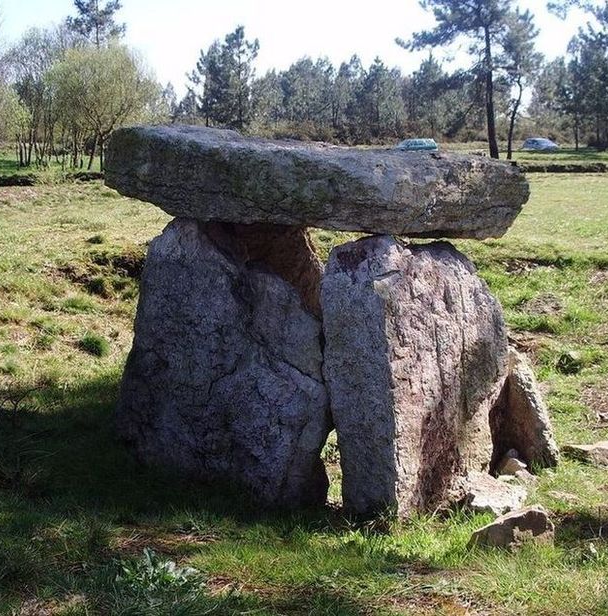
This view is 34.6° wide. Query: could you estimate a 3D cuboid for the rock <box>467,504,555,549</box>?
[{"bbox_3d":[1.060,1.107,4.980,0.430,0.170,0.290,0,10,0],"label":"rock"}]

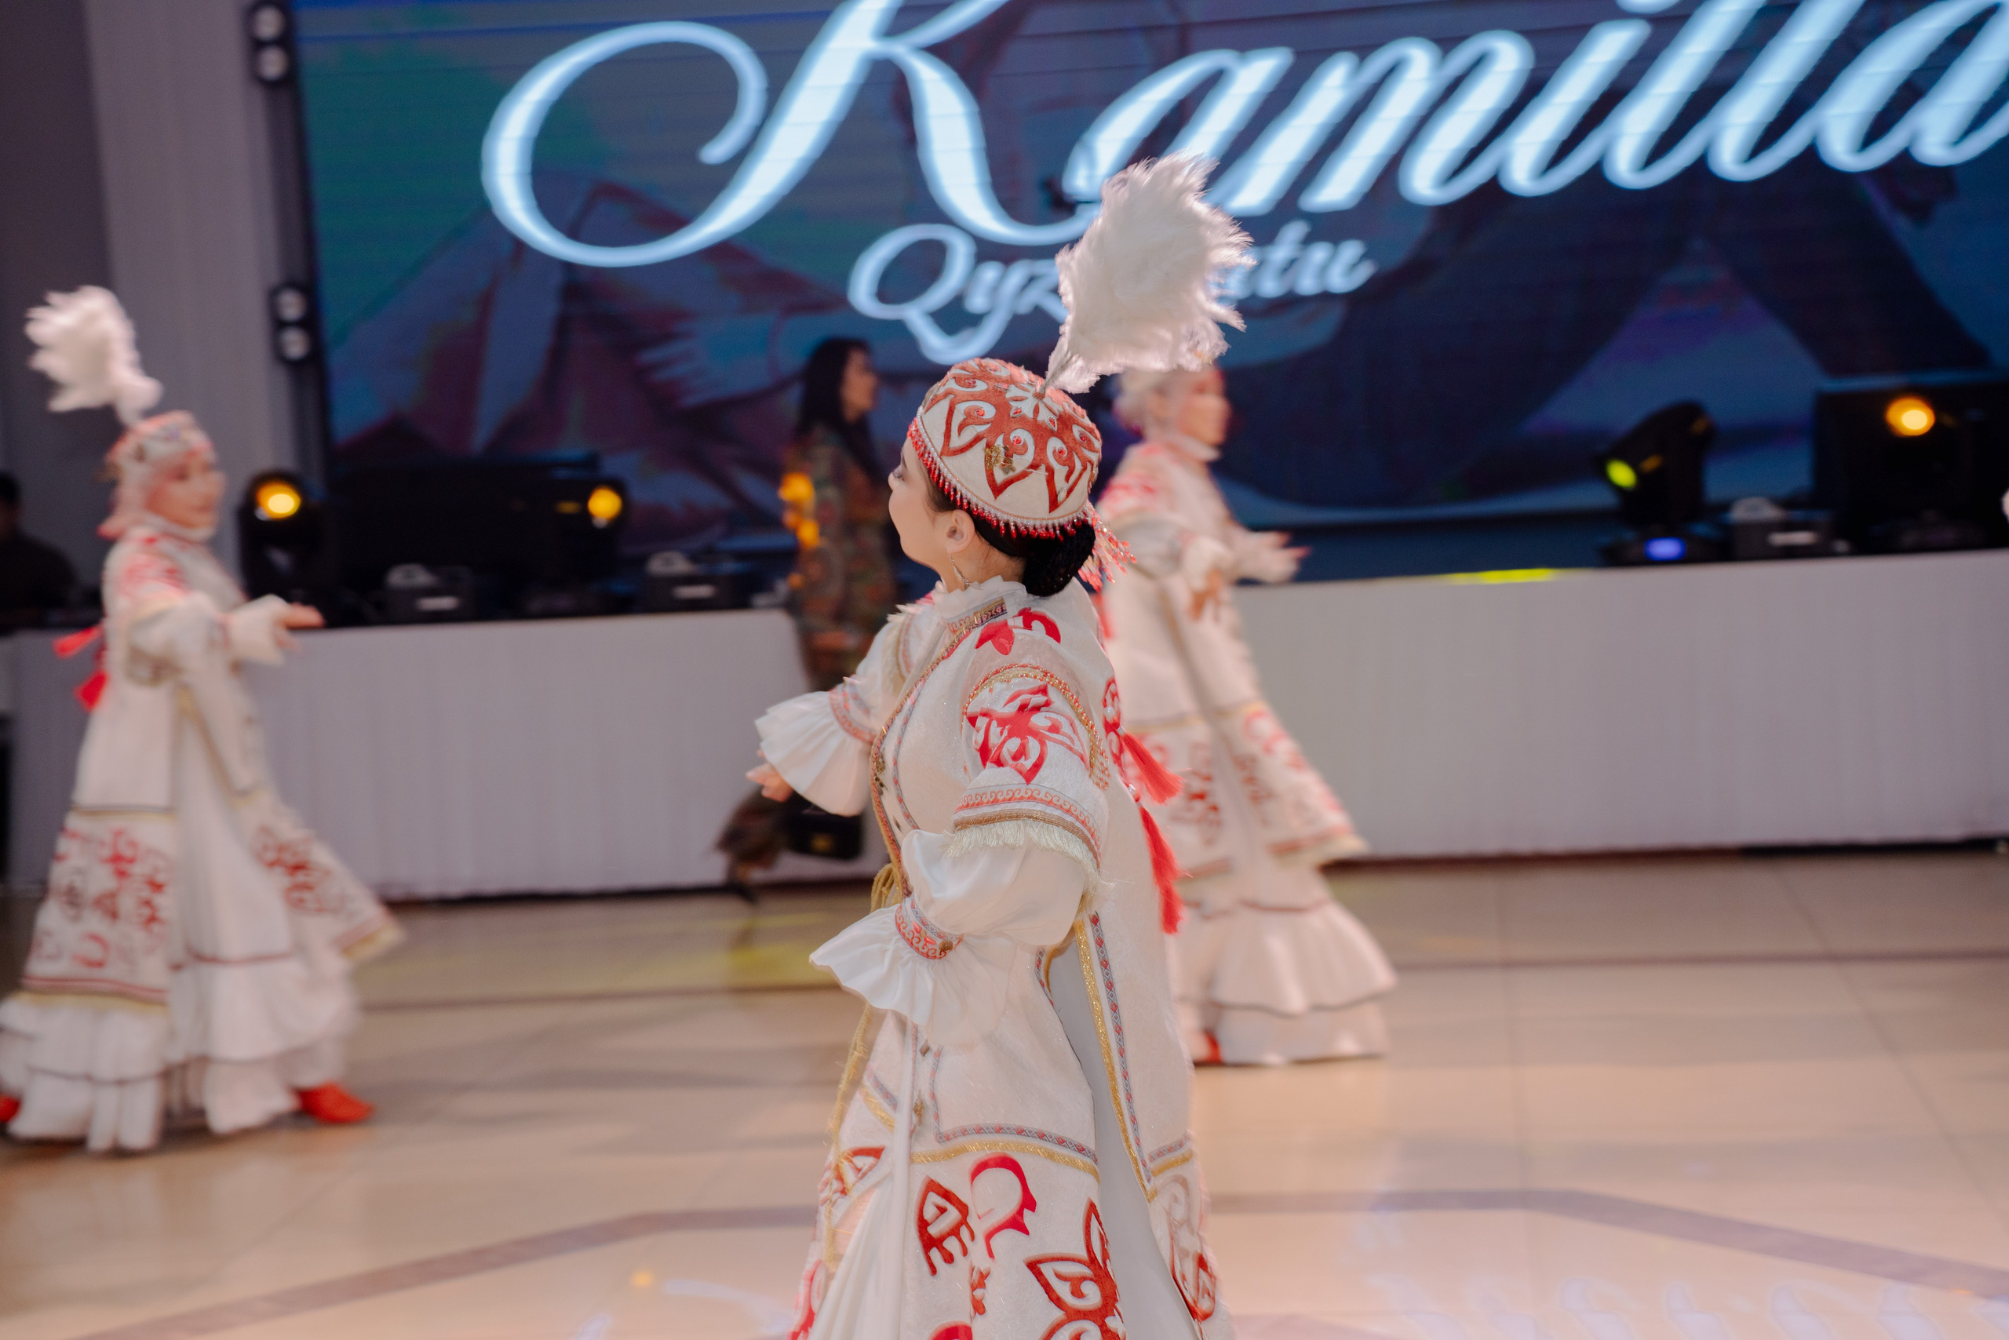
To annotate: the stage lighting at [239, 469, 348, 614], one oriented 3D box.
[{"bbox_3d":[-2.349,-0.410,13.768,0.340,0.490,0.360,-3,4,0],"label":"stage lighting"}]

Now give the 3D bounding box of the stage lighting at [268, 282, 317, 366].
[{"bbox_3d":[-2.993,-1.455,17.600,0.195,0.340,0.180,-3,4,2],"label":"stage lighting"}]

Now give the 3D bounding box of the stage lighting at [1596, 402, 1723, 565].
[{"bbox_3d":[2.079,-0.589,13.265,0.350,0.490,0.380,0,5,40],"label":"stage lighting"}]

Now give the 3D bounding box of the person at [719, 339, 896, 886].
[{"bbox_3d":[-0.604,-0.151,12.955,0.640,1.725,0.500,-2,4,6],"label":"person"}]

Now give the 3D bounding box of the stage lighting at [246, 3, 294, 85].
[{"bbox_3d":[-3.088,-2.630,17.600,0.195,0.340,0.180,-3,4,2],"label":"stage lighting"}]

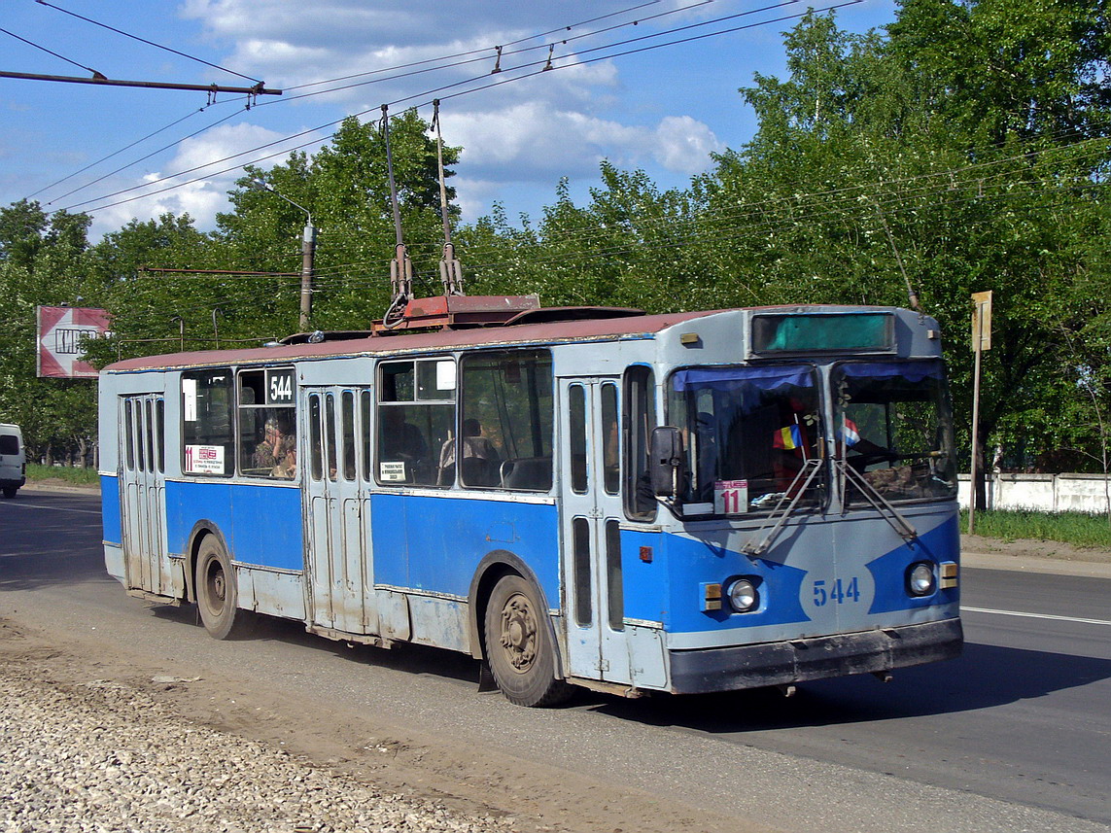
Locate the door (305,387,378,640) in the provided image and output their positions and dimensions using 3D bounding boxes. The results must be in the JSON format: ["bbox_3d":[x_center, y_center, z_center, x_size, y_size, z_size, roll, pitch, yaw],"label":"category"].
[{"bbox_3d":[-1.928,0.830,17.147,0.101,2.160,1.408,-2,1,-32],"label":"door"}]

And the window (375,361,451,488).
[{"bbox_3d":[-1.204,0.070,16.594,0.060,1.050,1.290,-2,1,-33],"label":"window"}]

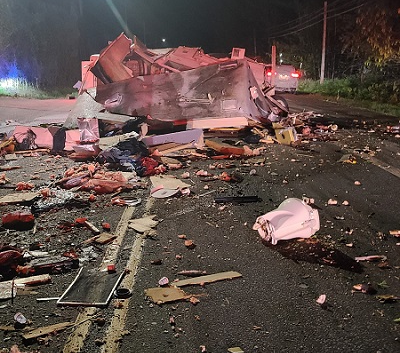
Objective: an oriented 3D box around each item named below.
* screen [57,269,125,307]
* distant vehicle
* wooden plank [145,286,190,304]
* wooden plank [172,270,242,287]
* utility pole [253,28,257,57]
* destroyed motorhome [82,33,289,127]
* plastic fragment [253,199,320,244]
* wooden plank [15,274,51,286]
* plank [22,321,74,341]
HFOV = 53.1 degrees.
[{"bbox_3d":[-0.823,0.856,3.112,0.378,0.030,0.537,0,15,4],"label":"screen"},{"bbox_3d":[5.309,-6.608,26.791,1.920,1.750,4.600,0,15,5],"label":"distant vehicle"},{"bbox_3d":[-0.249,0.881,2.994,0.259,0.015,0.225,-8,16,-24],"label":"wooden plank"},{"bbox_3d":[0.061,0.823,3.189,0.566,0.015,0.080,-6,15,-16],"label":"wooden plank"},{"bbox_3d":[9.302,-20.419,66.956,0.300,8.165,0.300,-1,15,0],"label":"utility pole"},{"bbox_3d":[-0.443,-3.559,14.464,6.617,2.737,2.600,-1,15,0],"label":"destroyed motorhome"},{"bbox_3d":[0.848,0.422,4.077,0.610,0.300,0.450,-1,15,0],"label":"plastic fragment"},{"bbox_3d":[-1.345,0.839,3.218,0.277,0.030,0.112,-8,16,-23],"label":"wooden plank"},{"bbox_3d":[-0.977,1.001,2.595,0.314,0.020,0.049,-10,17,-29],"label":"plank"}]

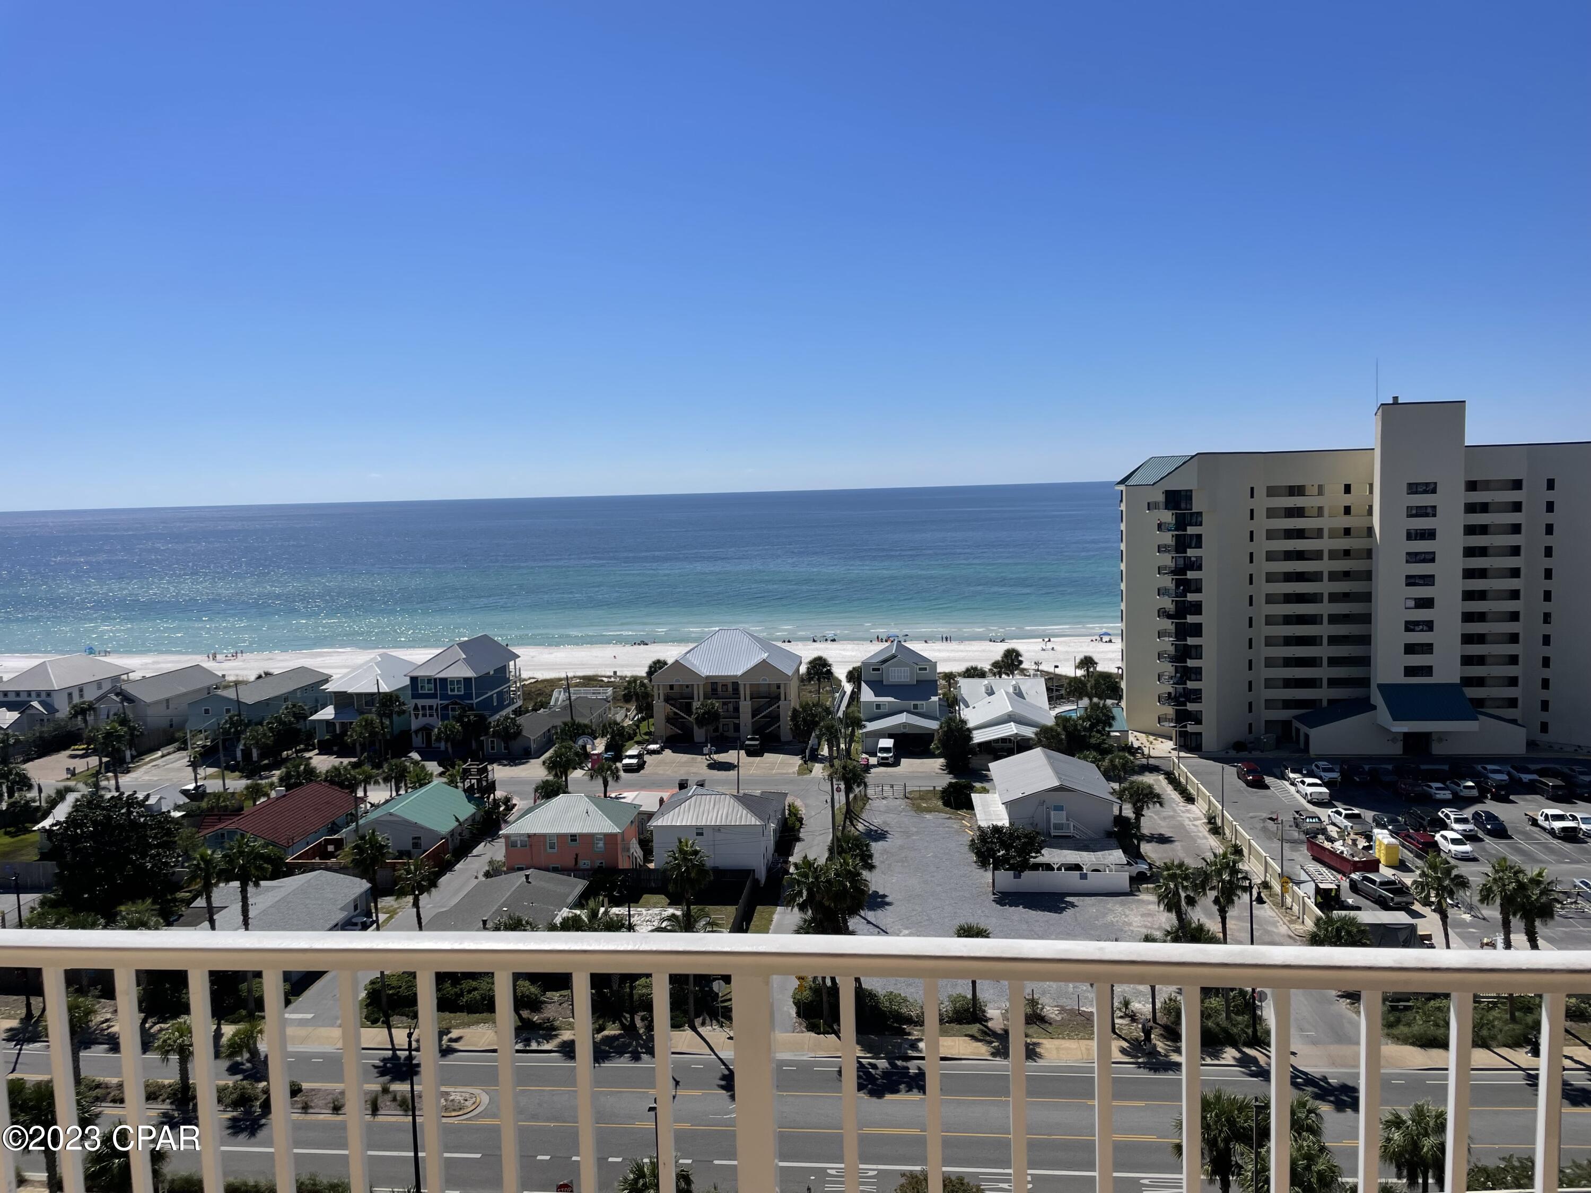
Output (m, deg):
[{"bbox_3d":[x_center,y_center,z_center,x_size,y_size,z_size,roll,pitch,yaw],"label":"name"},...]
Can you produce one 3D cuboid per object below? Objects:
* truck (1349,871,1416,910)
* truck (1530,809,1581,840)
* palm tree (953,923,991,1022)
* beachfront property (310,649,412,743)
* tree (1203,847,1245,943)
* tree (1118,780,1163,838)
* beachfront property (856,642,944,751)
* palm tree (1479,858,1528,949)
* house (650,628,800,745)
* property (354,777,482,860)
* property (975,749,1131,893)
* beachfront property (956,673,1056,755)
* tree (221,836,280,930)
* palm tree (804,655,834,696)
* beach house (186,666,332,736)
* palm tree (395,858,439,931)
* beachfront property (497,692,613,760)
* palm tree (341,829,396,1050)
[{"bbox_3d":[48.515,24.274,99.252,2.050,1.950,5.900,-2,5,-5],"label":"truck"},{"bbox_3d":[73.813,21.964,116.776,2.150,2.000,6.000,-1,5,5],"label":"truck"},{"bbox_3d":[11.172,23.712,75.377,2.430,6.450,2.430,-1,5,6],"label":"palm tree"},{"bbox_3d":[-58.759,14.627,167.626,12.000,11.400,17.500,-1,5,5],"label":"beachfront property"},{"bbox_3d":[26.270,20.967,73.132,2.700,11.540,2.700,-1,5,6],"label":"tree"},{"bbox_3d":[33.021,20.147,114.407,4.300,5.406,4.300,-1,5,0],"label":"tree"},{"bbox_3d":[14.994,13.322,168.372,11.200,12.900,20.000,-1,5,6],"label":"beachfront property"},{"bbox_3d":[42.828,21.049,72.472,3.300,10.733,3.300,-1,5,0],"label":"palm tree"},{"bbox_3d":[-9.416,12.264,176.057,20.200,14.900,19.000,-1,5,6],"label":"house"},{"bbox_3d":[-37.346,21.881,118.476,10.500,4.800,12.300,-1,5,5],"label":"property"},{"bbox_3d":[22.903,19.815,109.306,12.200,7.400,22.000,-1,5,6],"label":"property"},{"bbox_3d":[28.422,15.416,160.626,12.300,6.500,31.000,-1,5,6],"label":"beachfront property"},{"bbox_3d":[-37.002,22.626,81.619,4.000,13.000,4.000,-1,5,6],"label":"tree"},{"bbox_3d":[3.579,14.166,180.559,4.200,9.600,4.200,-1,5,6],"label":"palm tree"},{"bbox_3d":[-75.446,16.215,170.869,9.400,8.500,24.000,-1,5,5],"label":"beach house"},{"bbox_3d":[-25.754,23.358,82.416,3.200,10.800,3.200,-1,5,6],"label":"palm tree"},{"bbox_3d":[-35.708,18.235,175.018,11.200,4.600,26.000,-1,5,6],"label":"beachfront property"},{"bbox_3d":[-27.777,21.450,78.971,3.700,12.352,3.700,-1,5,0],"label":"palm tree"}]

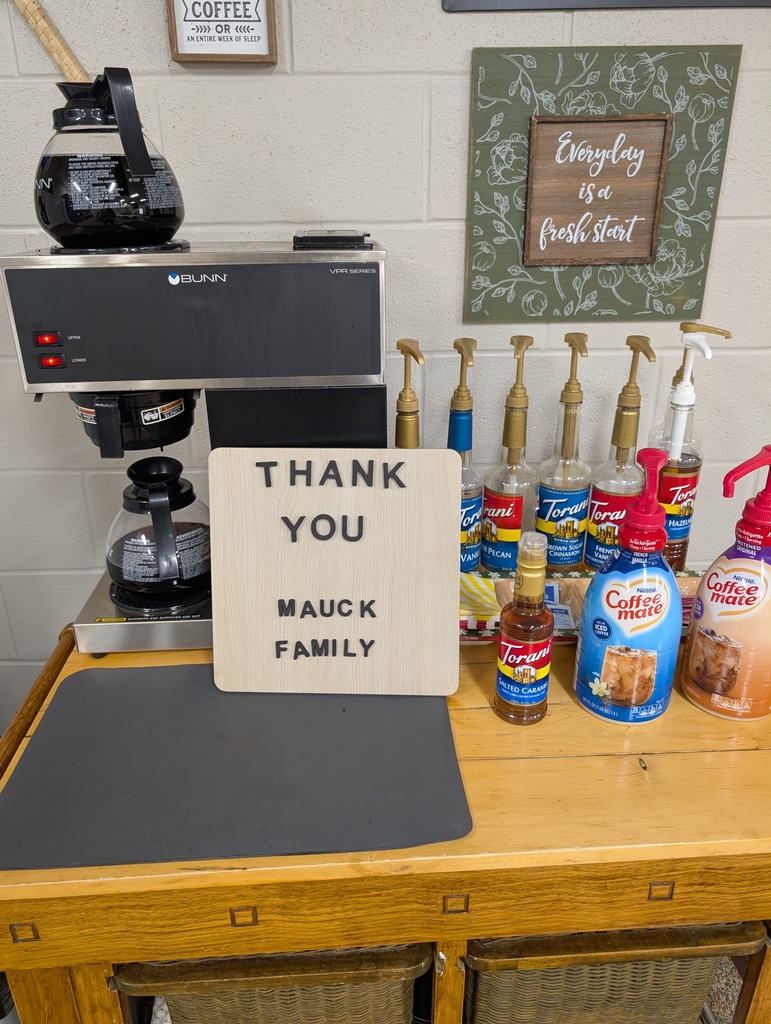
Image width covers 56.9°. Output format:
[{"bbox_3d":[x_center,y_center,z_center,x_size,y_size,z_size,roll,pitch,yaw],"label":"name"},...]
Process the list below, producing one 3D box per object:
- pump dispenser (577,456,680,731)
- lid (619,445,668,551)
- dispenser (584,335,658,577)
[{"bbox_3d":[0.281,0.082,0.797,0.109,0.311,0.118,5,23,13],"label":"pump dispenser"},{"bbox_3d":[0.276,-0.009,0.745,0.052,0.103,0.090,5,23,13],"label":"lid"},{"bbox_3d":[0.344,-0.056,1.034,0.077,0.387,0.092,-4,22,-7],"label":"dispenser"}]

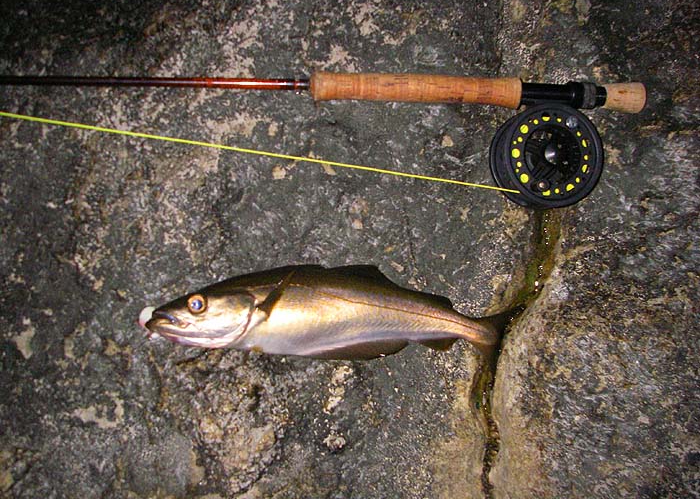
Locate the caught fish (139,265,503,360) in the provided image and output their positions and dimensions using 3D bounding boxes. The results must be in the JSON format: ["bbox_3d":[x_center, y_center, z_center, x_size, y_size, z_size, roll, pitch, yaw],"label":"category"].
[{"bbox_3d":[-0.025,0.058,0.700,0.334,0.044,0.083,2,93,-2],"label":"caught fish"}]

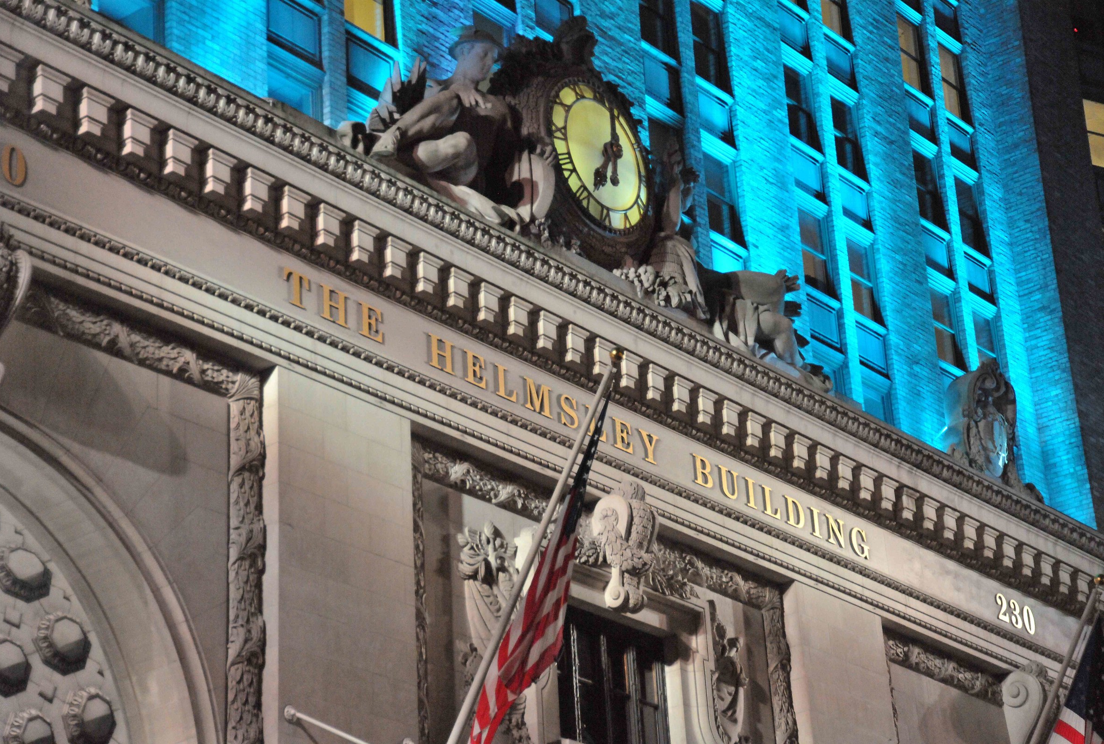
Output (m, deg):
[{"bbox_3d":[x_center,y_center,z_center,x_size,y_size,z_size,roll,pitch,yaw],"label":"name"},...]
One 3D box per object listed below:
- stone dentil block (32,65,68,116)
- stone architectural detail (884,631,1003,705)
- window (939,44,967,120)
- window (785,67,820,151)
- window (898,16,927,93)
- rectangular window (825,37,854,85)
[{"bbox_3d":[-6.888,-3.790,34.771,0.330,0.559,0.502,-21,-30,34],"label":"stone dentil block"},{"bbox_3d":[7.678,5.946,50.304,0.260,0.519,4.971,-21,-30,34],"label":"stone architectural detail"},{"bbox_3d":[9.699,-7.099,62.505,0.200,1.920,1.350,-21,-30,34],"label":"window"},{"bbox_3d":[5.337,-5.834,55.718,0.200,1.920,1.350,-21,-30,34],"label":"window"},{"bbox_3d":[8.778,-7.829,62.383,0.200,1.800,1.200,-21,-30,34],"label":"window"},{"bbox_3d":[6.200,-6.783,55.859,0.150,0.900,1.300,-20,-29,33],"label":"rectangular window"}]

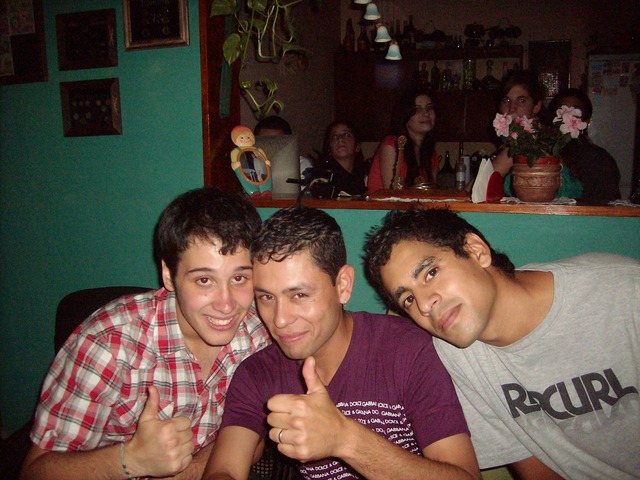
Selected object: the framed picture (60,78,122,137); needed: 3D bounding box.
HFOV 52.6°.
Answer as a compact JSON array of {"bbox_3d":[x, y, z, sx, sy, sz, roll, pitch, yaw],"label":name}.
[{"bbox_3d":[-1.061,-0.610,3.002,0.314,0.249,0.025,2,8,21],"label":"framed picture"}]

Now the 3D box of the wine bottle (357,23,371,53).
[{"bbox_3d":[0.389,-1.770,5.717,0.076,0.285,0.076,1,7,14],"label":"wine bottle"}]

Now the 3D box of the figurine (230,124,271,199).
[{"bbox_3d":[-0.298,-0.335,2.812,0.170,0.299,0.100,-2,7,-12],"label":"figurine"}]

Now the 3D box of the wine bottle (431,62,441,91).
[{"bbox_3d":[0.995,-1.398,5.585,0.070,0.270,0.070,1,7,14],"label":"wine bottle"}]

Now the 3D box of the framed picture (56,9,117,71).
[{"bbox_3d":[-1.067,-0.914,2.966,0.317,0.251,0.025,2,8,21],"label":"framed picture"}]

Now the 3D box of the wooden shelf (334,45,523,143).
[{"bbox_3d":[0.924,-1.247,5.664,1.561,0.788,0.320,1,7,14],"label":"wooden shelf"}]

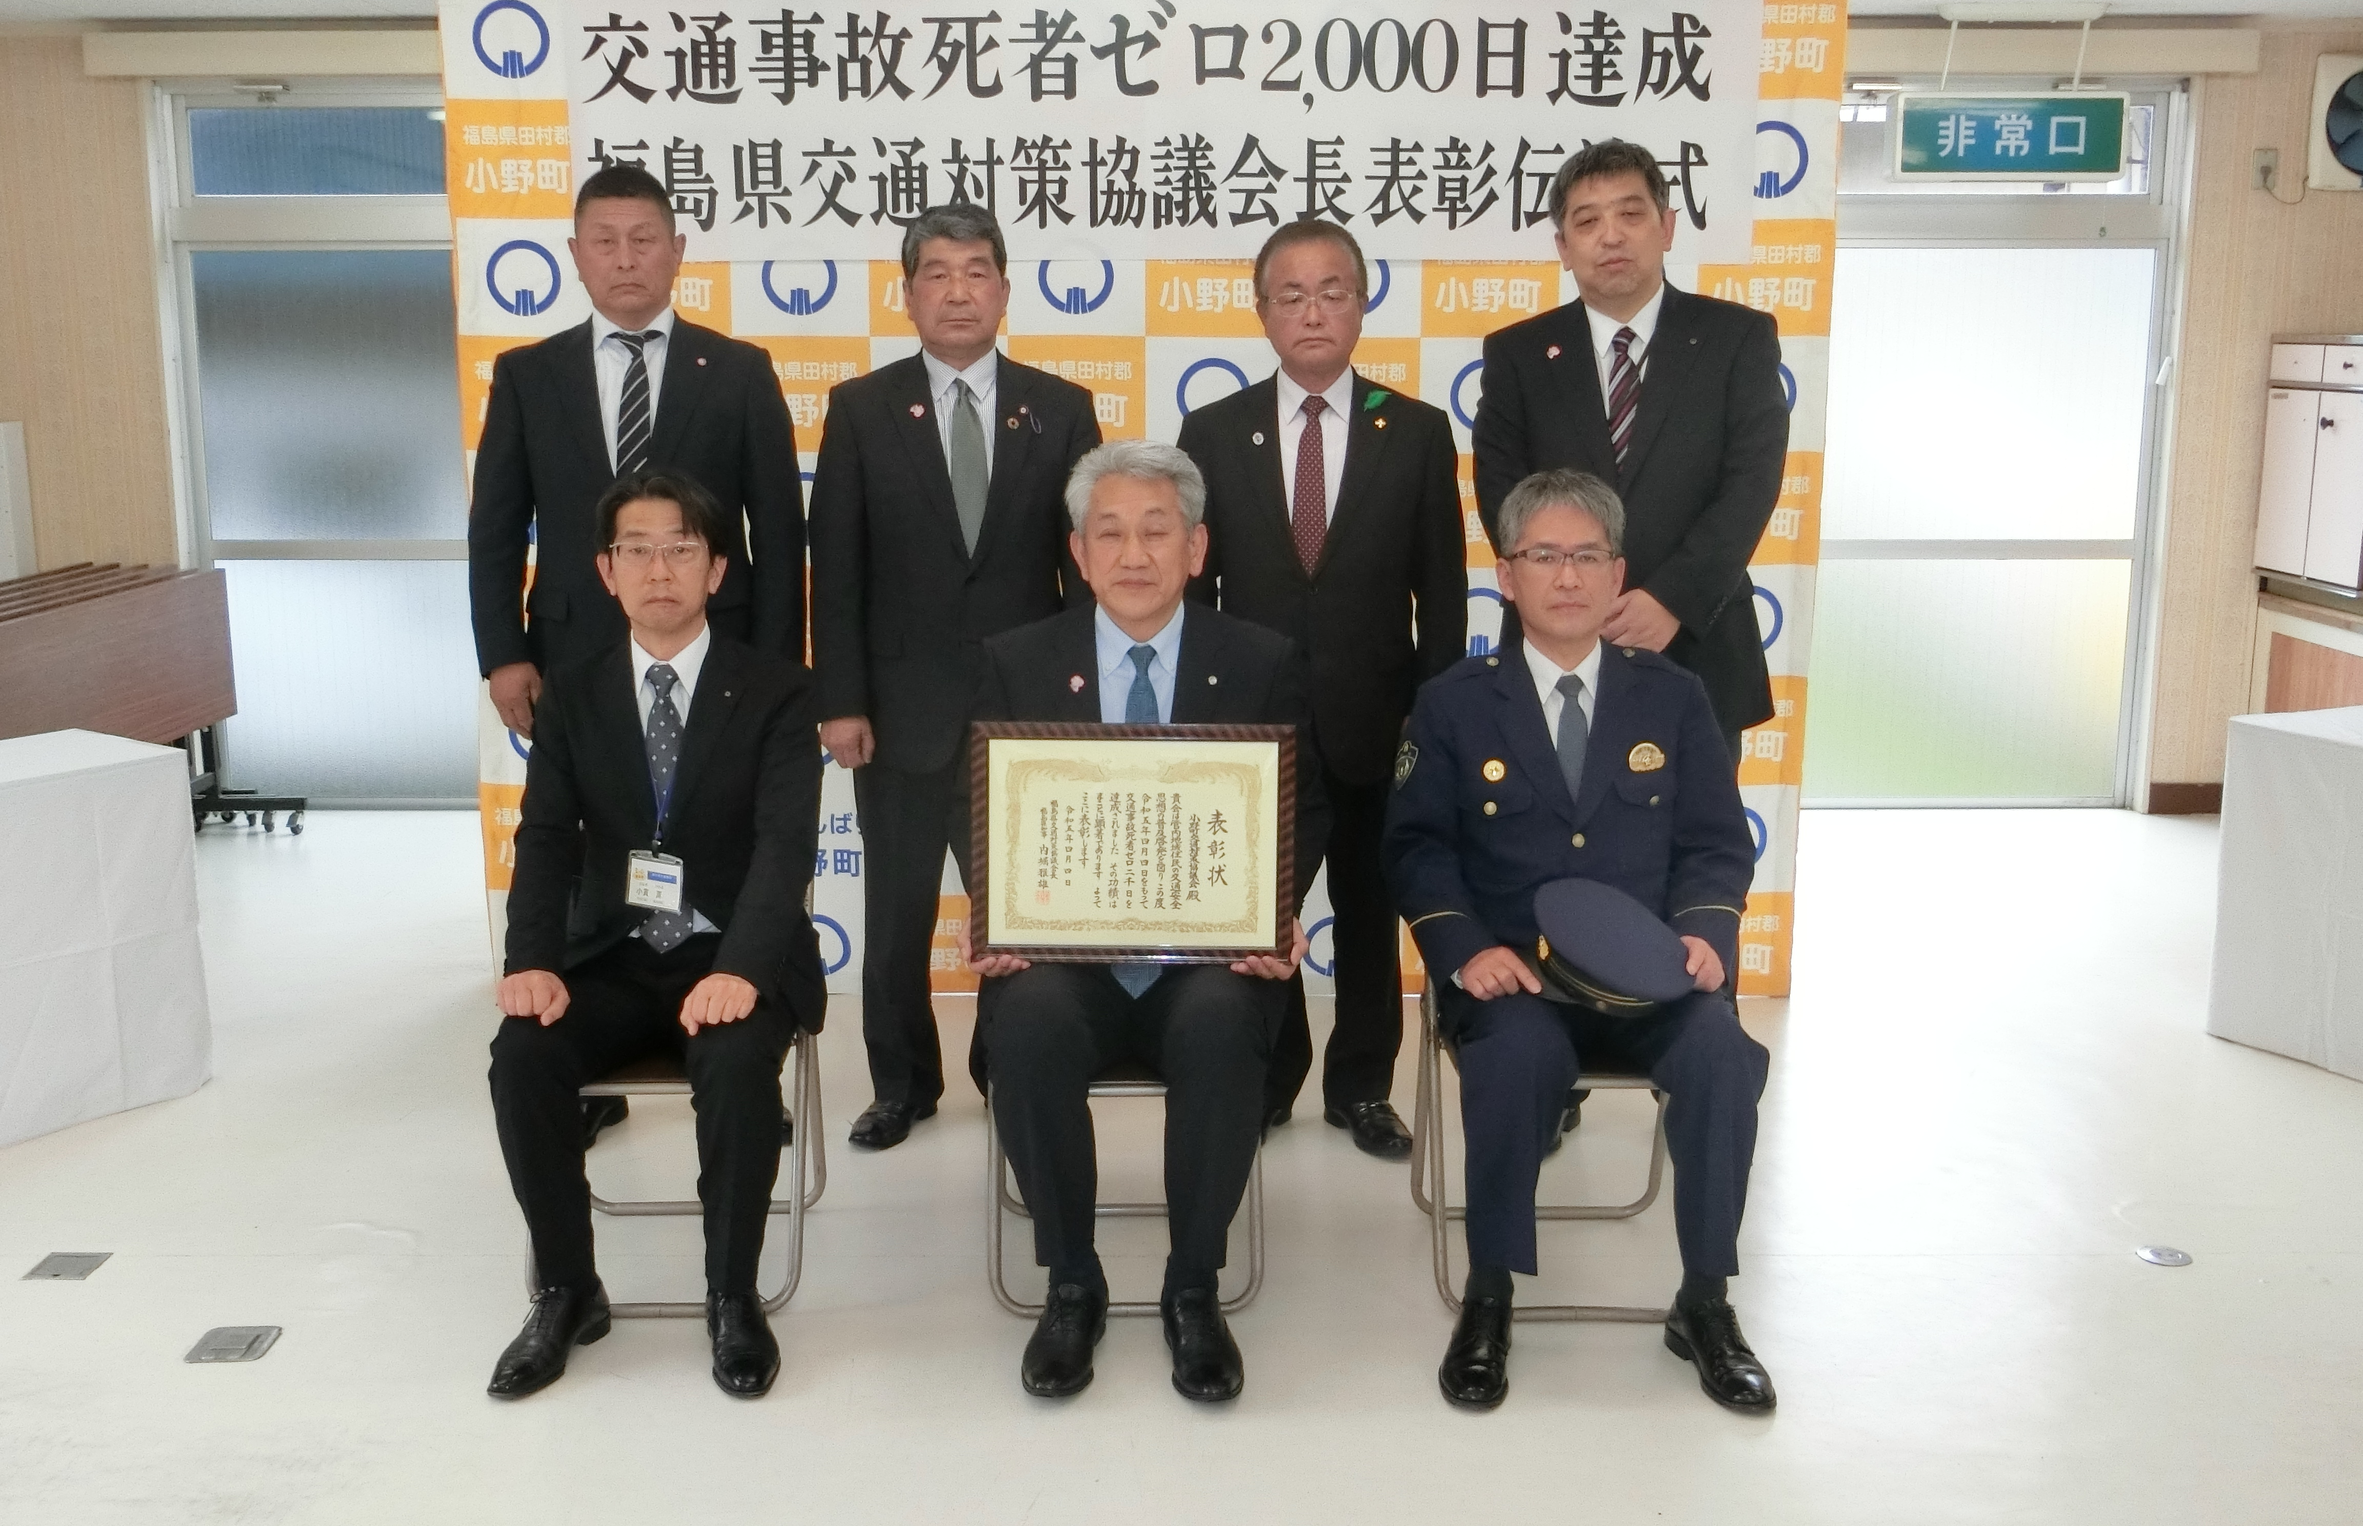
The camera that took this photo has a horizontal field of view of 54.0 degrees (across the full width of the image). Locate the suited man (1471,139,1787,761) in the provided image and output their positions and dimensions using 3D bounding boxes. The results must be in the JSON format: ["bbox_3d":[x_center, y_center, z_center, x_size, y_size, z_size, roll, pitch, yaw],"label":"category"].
[{"bbox_3d":[0.793,-0.194,4.207,0.558,1.790,0.330,1,11,7],"label":"suited man"}]

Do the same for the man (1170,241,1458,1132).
[{"bbox_3d":[0.248,-0.135,4.218,0.507,1.665,0.320,0,11,2],"label":"man"}]

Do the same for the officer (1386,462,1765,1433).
[{"bbox_3d":[0.612,0.207,3.479,0.569,1.270,0.780,0,11,0],"label":"officer"}]

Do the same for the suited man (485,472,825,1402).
[{"bbox_3d":[-0.814,0.202,3.508,0.519,1.270,0.770,0,11,0],"label":"suited man"}]

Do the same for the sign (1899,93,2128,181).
[{"bbox_3d":[2.373,-1.800,6.662,0.658,0.250,0.110,0,11,0],"label":"sign"}]

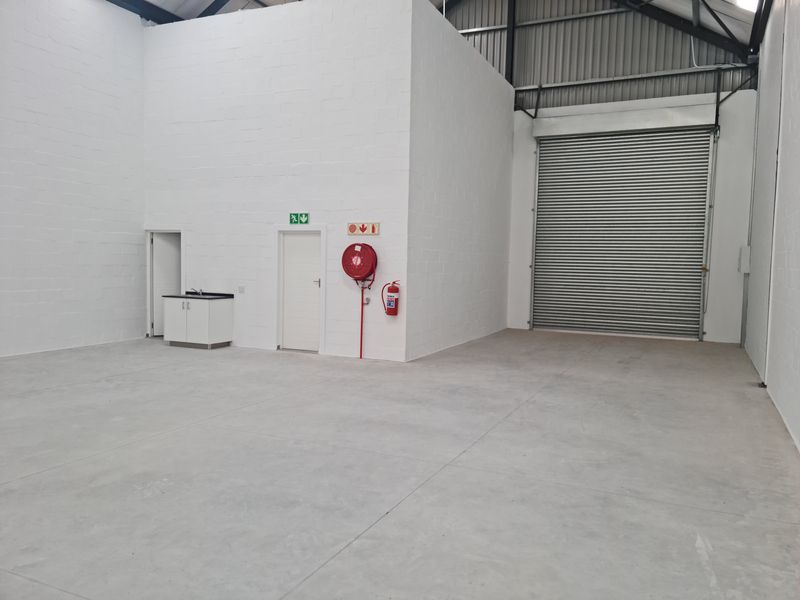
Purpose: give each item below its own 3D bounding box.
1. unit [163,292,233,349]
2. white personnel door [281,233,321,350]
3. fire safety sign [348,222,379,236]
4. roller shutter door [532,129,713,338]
[{"bbox_3d":[-3.588,0.357,11.100,1.135,0.920,0.580,3,4,25],"label":"unit"},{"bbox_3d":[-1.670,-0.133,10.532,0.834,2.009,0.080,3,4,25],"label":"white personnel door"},{"bbox_3d":[-0.573,-1.118,9.887,0.570,0.190,0.012,3,4,25],"label":"fire safety sign"},{"bbox_3d":[4.725,-1.422,13.651,3.604,4.431,0.120,3,4,25],"label":"roller shutter door"}]

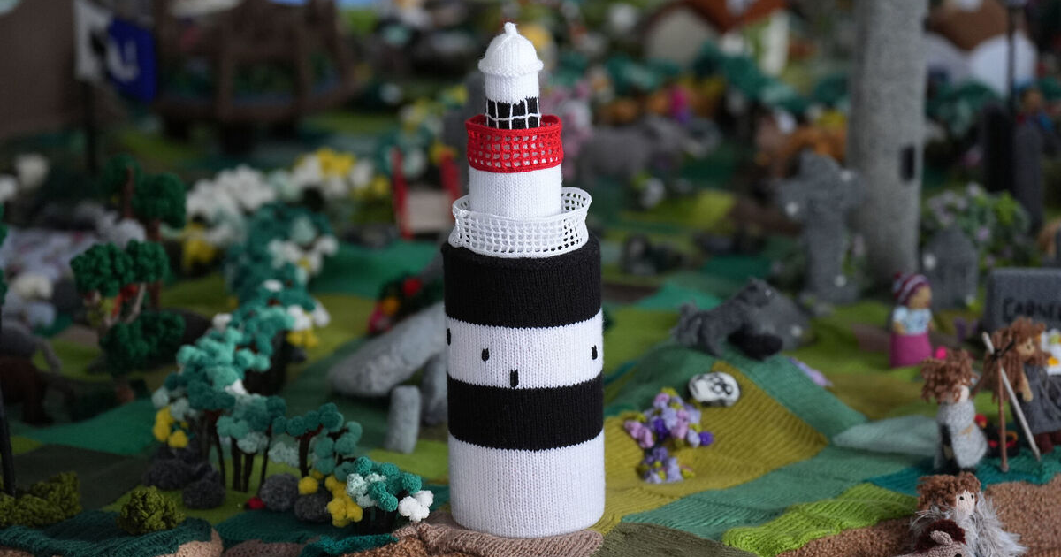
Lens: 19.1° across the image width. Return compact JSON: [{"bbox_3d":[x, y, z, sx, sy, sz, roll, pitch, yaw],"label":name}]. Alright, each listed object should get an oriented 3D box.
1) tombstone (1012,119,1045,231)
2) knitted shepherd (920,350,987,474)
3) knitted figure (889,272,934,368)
[{"bbox_3d":[0.527,-0.106,3.336,0.034,0.123,0.022,-2,14,-10],"label":"tombstone"},{"bbox_3d":[0.338,0.106,2.516,0.048,0.093,0.055,4,14,15],"label":"knitted shepherd"},{"bbox_3d":[0.342,0.037,2.825,0.036,0.084,0.039,11,17,39],"label":"knitted figure"}]

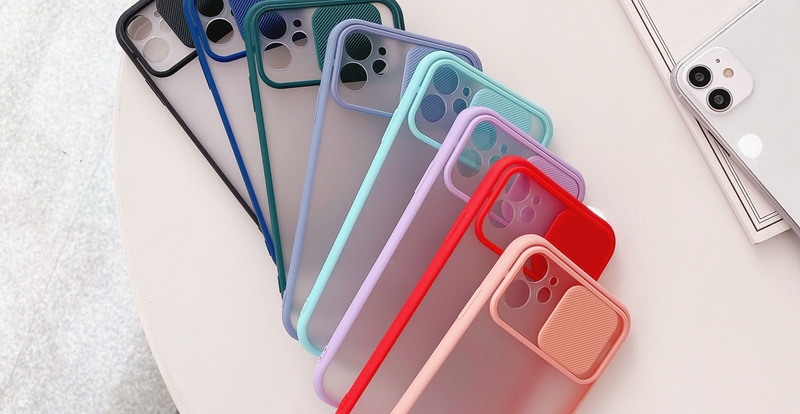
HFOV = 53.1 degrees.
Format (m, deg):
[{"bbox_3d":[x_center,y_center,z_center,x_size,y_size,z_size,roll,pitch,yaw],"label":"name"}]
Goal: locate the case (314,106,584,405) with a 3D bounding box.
[{"bbox_3d":[0.027,0.035,0.379,0.080,0.012,0.155,32,84,-22],"label":"case"}]

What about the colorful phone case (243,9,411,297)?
[{"bbox_3d":[-0.027,-0.027,0.392,0.080,0.012,0.155,-8,88,-14],"label":"colorful phone case"}]

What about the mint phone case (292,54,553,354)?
[{"bbox_3d":[0.014,0.009,0.383,0.079,0.012,0.155,26,88,-20],"label":"mint phone case"}]

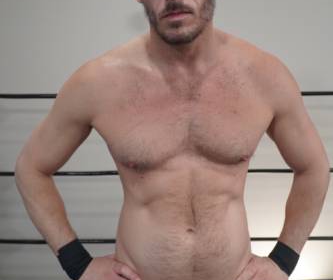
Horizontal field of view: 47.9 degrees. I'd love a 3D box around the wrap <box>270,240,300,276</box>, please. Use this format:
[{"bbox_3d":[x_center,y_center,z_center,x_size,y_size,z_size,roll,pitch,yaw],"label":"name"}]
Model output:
[{"bbox_3d":[0.296,0.298,0.944,0.068,0.070,0.060,19,18,-12],"label":"wrap"}]

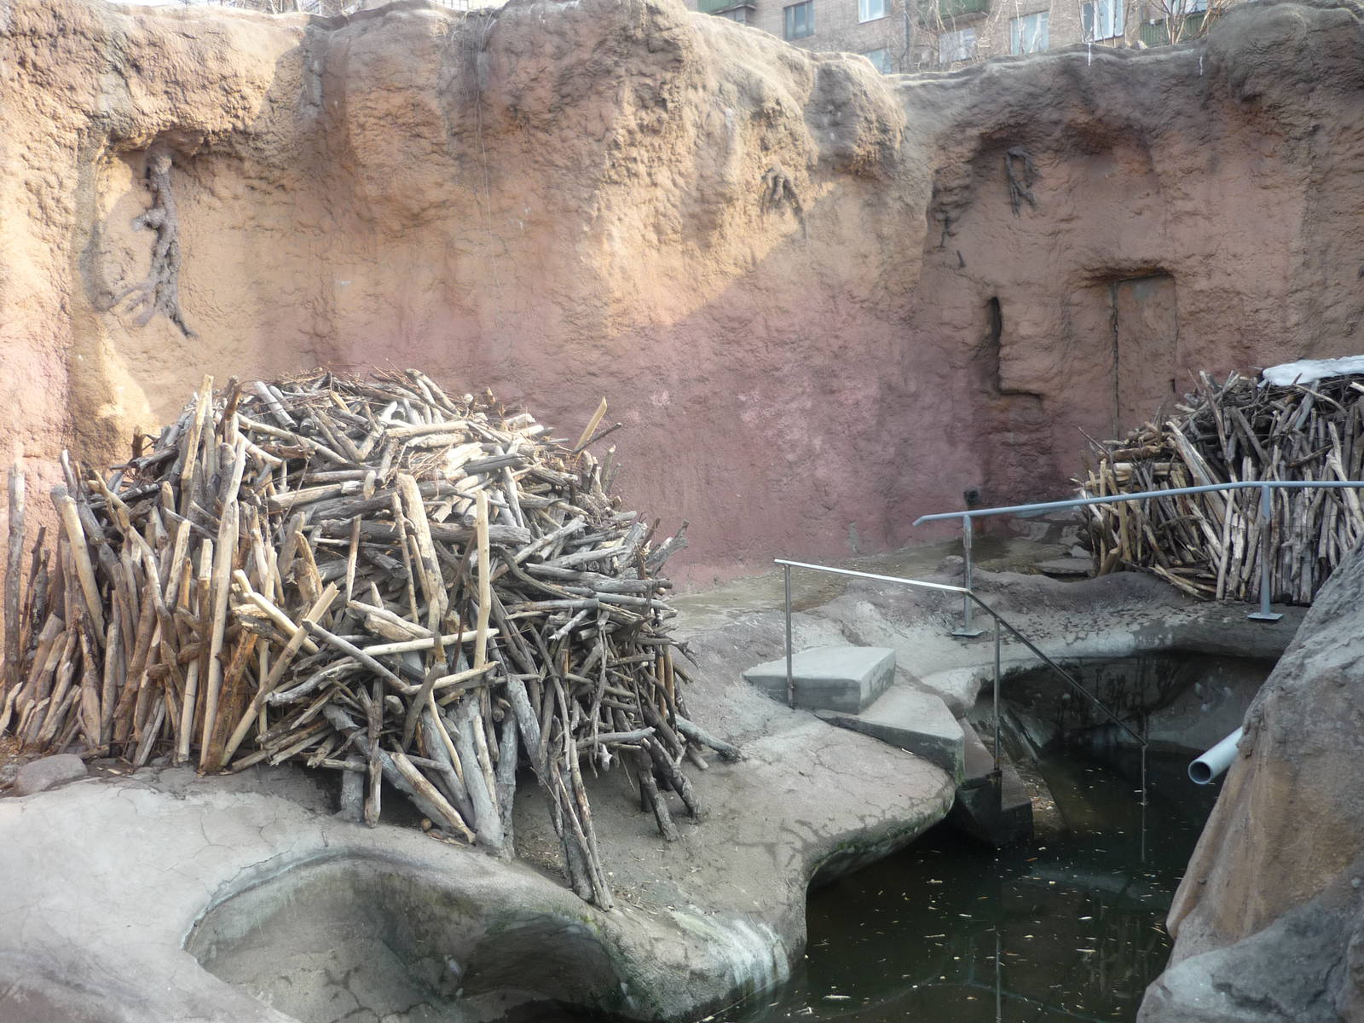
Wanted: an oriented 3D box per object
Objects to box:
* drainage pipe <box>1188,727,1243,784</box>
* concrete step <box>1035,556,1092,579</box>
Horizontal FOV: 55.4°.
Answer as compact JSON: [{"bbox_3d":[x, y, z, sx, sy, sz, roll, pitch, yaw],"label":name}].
[{"bbox_3d":[2.604,1.155,6.206,0.110,0.110,0.650,4,11,42],"label":"drainage pipe"},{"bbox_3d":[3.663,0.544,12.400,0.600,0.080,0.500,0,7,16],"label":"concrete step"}]

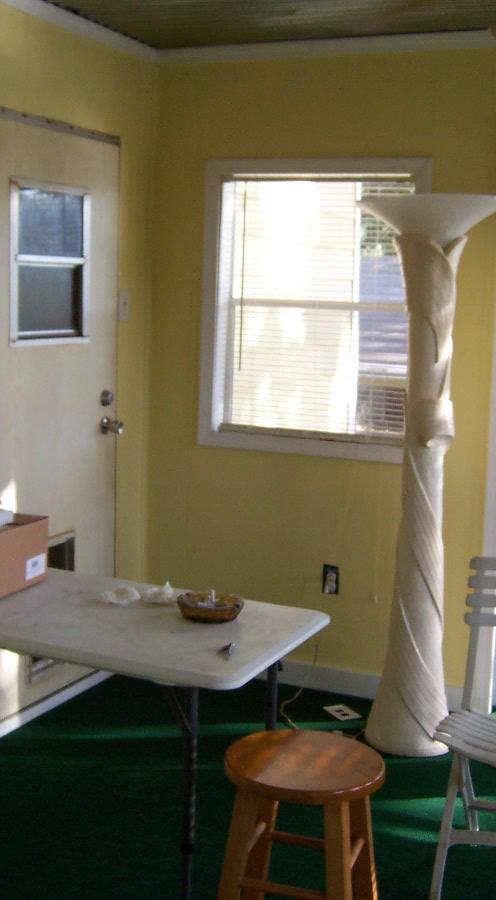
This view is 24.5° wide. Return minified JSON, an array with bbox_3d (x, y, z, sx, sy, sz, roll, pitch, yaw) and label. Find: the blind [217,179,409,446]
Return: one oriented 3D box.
[{"bbox_3d":[0.243,-0.519,4.207,0.745,0.958,0.050,5,9,24],"label":"blind"}]

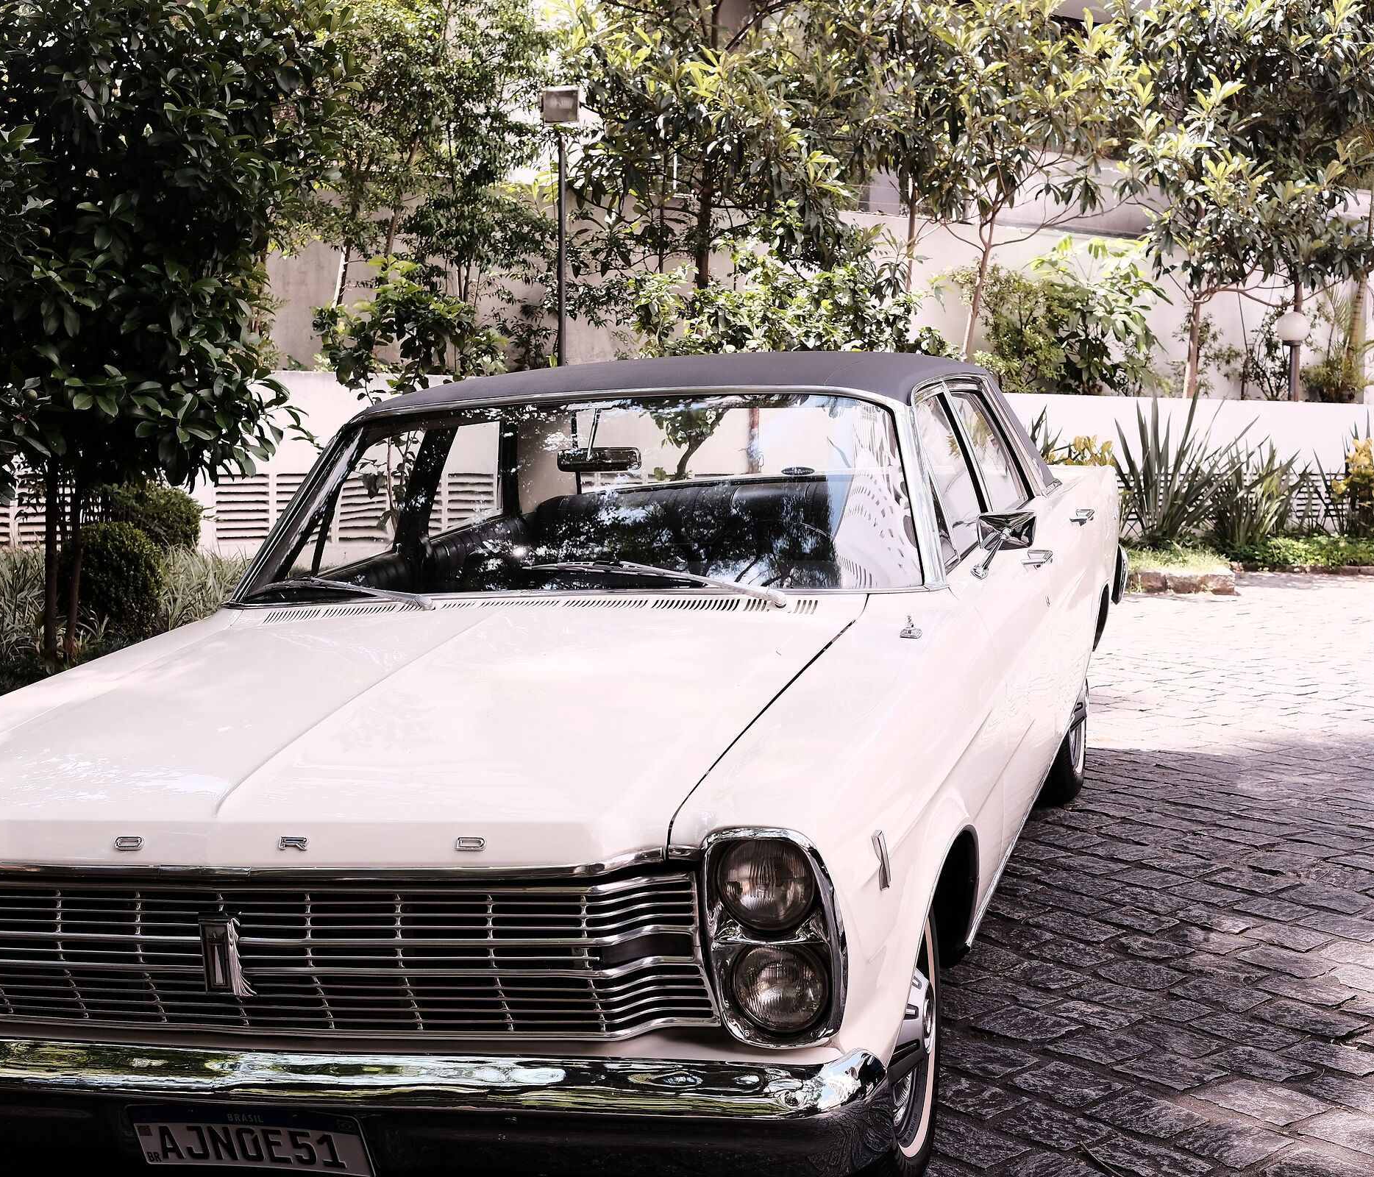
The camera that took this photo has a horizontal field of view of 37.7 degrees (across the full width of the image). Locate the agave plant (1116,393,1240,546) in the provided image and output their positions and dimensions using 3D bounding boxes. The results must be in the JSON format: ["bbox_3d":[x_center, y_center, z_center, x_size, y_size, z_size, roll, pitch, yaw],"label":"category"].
[{"bbox_3d":[2.922,-0.708,12.000,0.750,0.900,0.700,1,4,14],"label":"agave plant"}]

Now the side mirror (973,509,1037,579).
[{"bbox_3d":[0.725,-0.110,4.636,0.145,0.160,0.090,-3,6,4],"label":"side mirror"}]

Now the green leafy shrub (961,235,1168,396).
[{"bbox_3d":[2.326,-1.651,12.400,1.270,1.060,1.000,0,4,11],"label":"green leafy shrub"}]

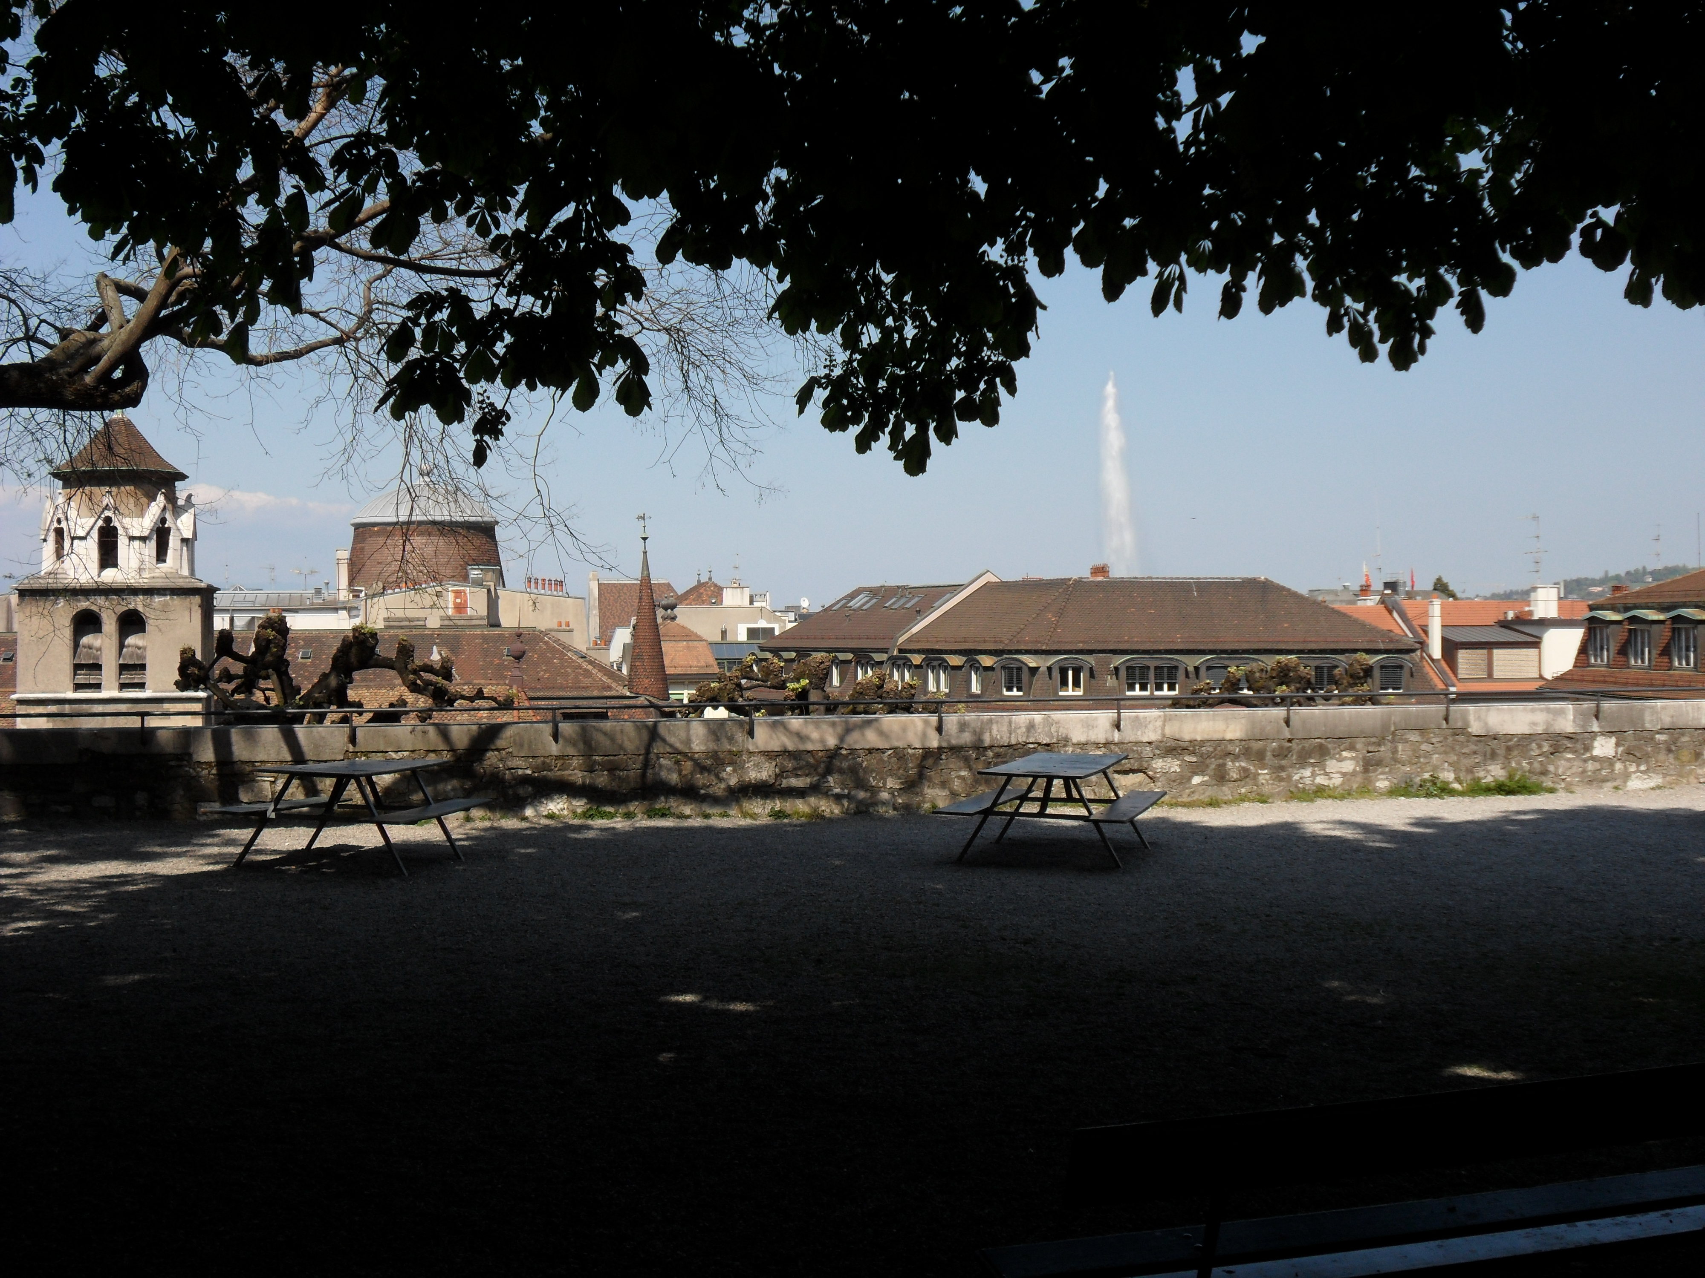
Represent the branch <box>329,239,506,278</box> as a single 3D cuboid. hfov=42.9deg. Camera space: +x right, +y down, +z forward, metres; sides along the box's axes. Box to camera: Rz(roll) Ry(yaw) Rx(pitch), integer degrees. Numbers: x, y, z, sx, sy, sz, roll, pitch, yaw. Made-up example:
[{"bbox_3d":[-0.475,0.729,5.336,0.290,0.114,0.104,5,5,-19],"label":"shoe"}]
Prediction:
[{"bbox_3d":[-2.512,-2.197,12.500,1.060,0.230,0.300,0,1,0],"label":"branch"}]

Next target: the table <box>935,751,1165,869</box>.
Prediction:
[{"bbox_3d":[1.662,1.392,17.620,1.500,0.750,2.030,1,1,17],"label":"table"}]

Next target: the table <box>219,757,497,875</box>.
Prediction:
[{"bbox_3d":[-3.829,1.346,16.677,1.500,0.750,2.030,1,1,8],"label":"table"}]

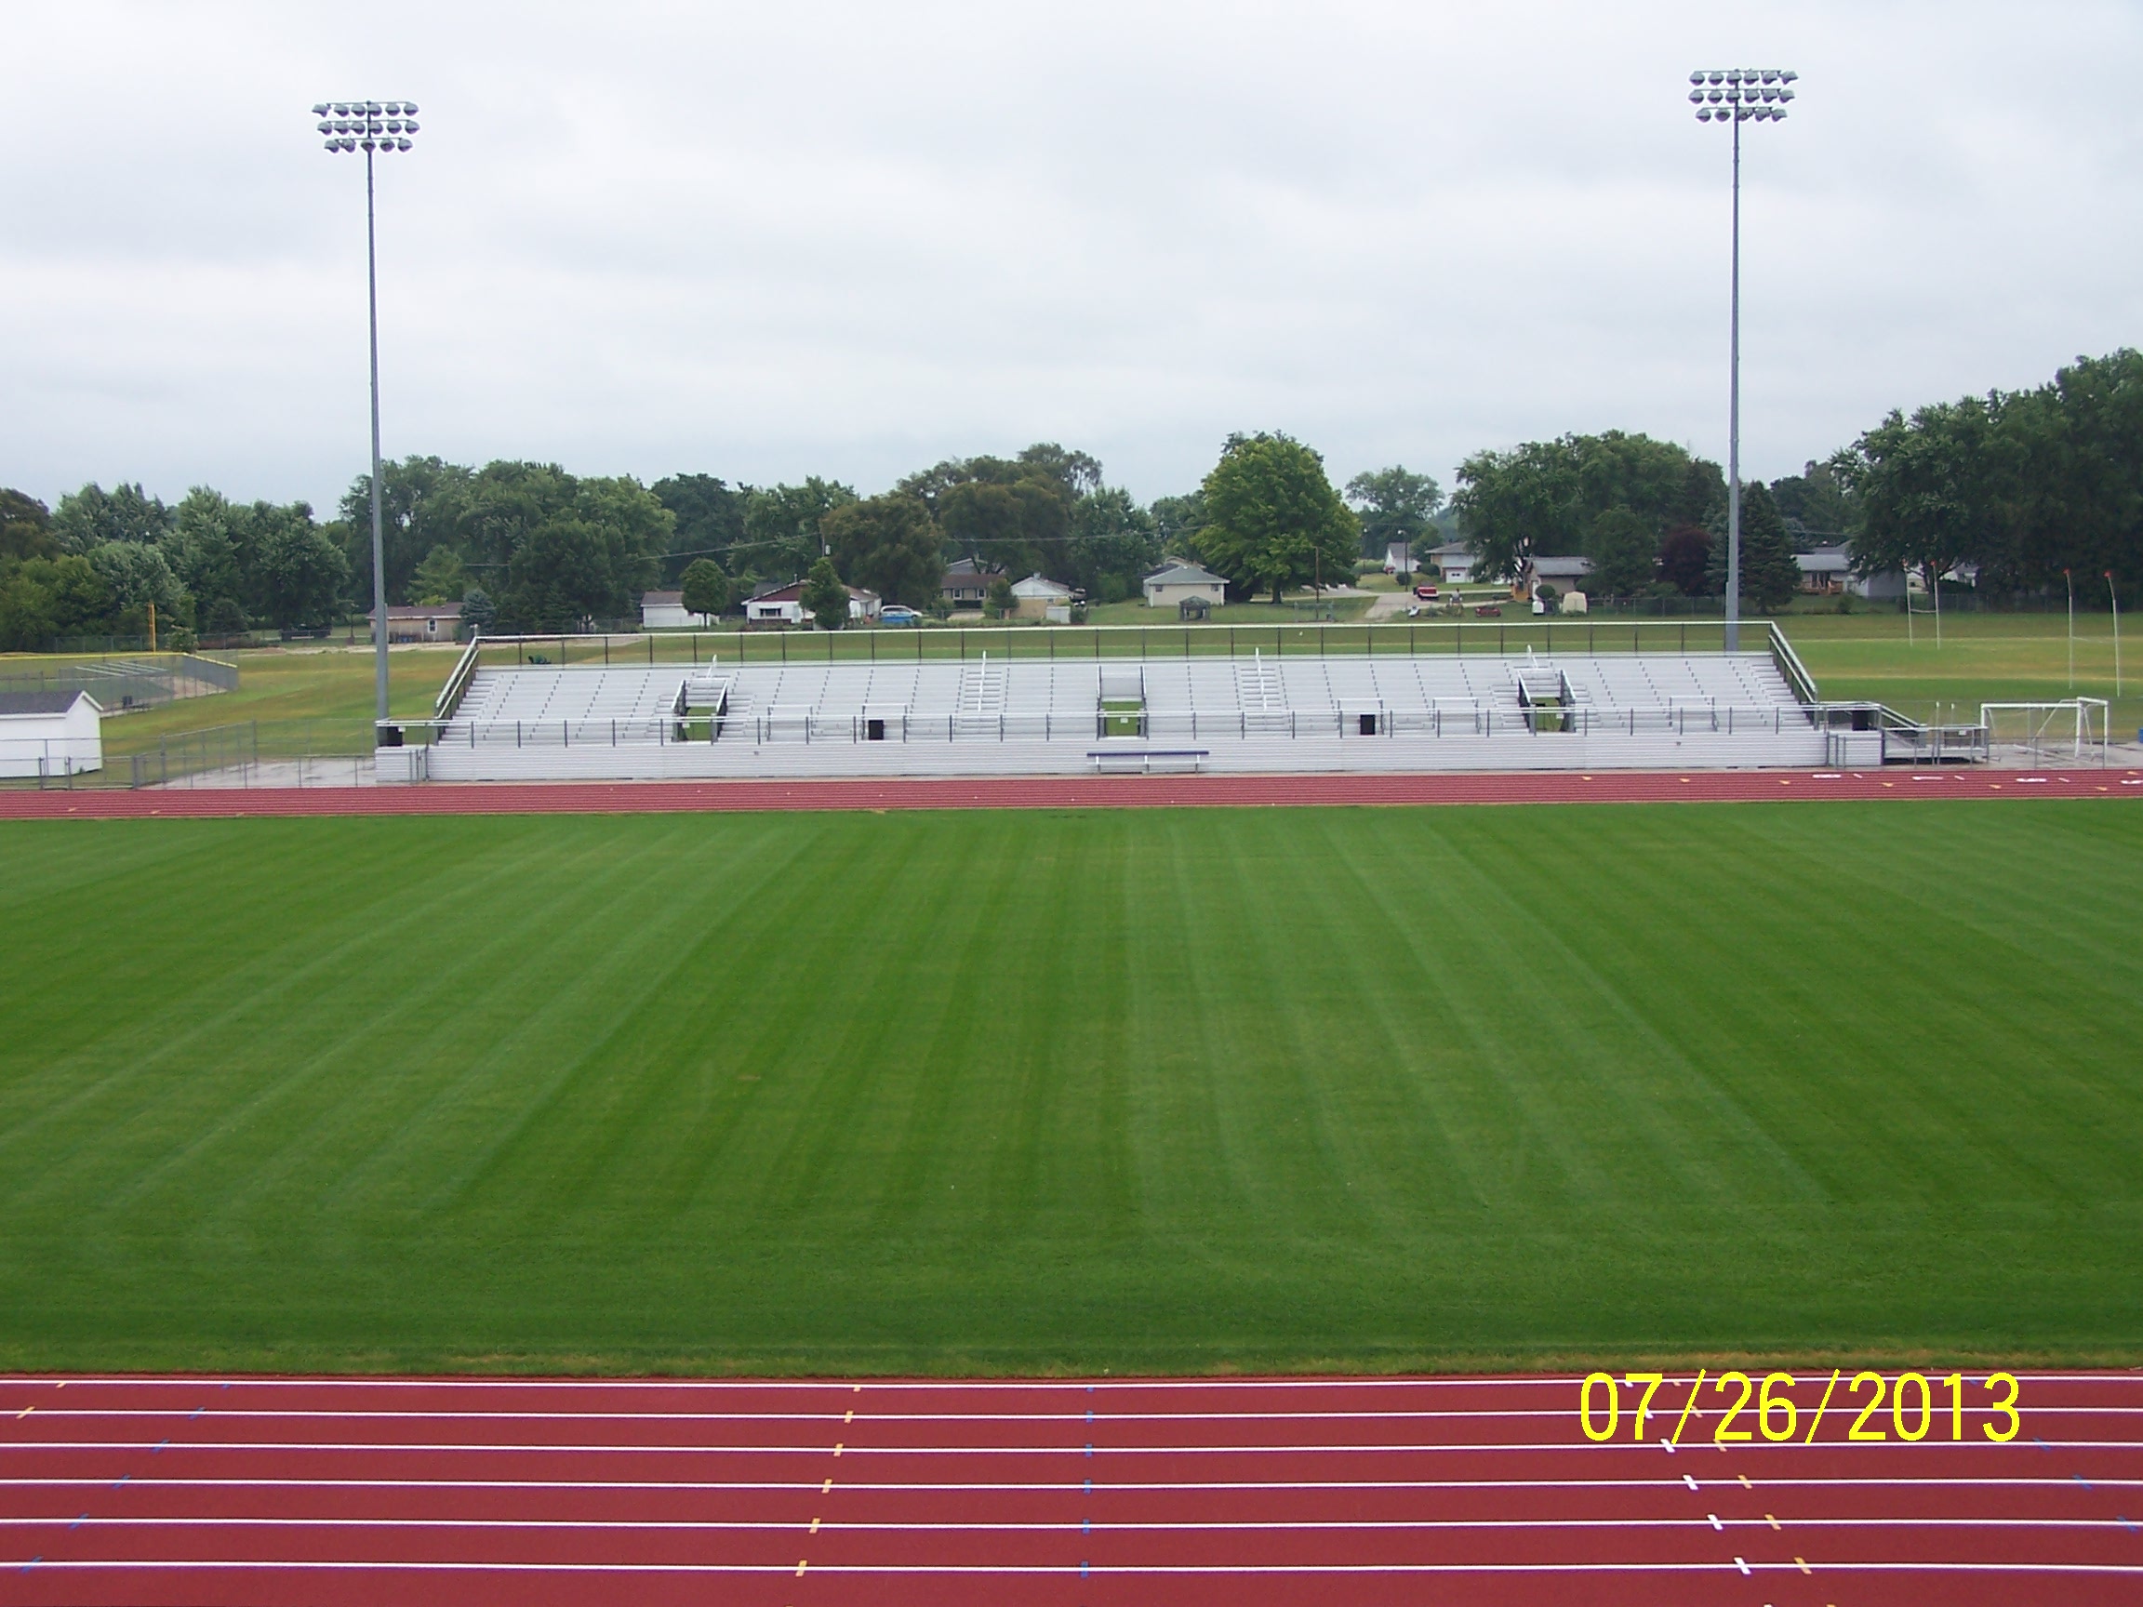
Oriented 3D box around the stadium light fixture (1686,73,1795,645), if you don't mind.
[{"bbox_3d":[27.760,-16.320,110.670,4.500,27.900,1.200,0,5,1],"label":"stadium light fixture"}]

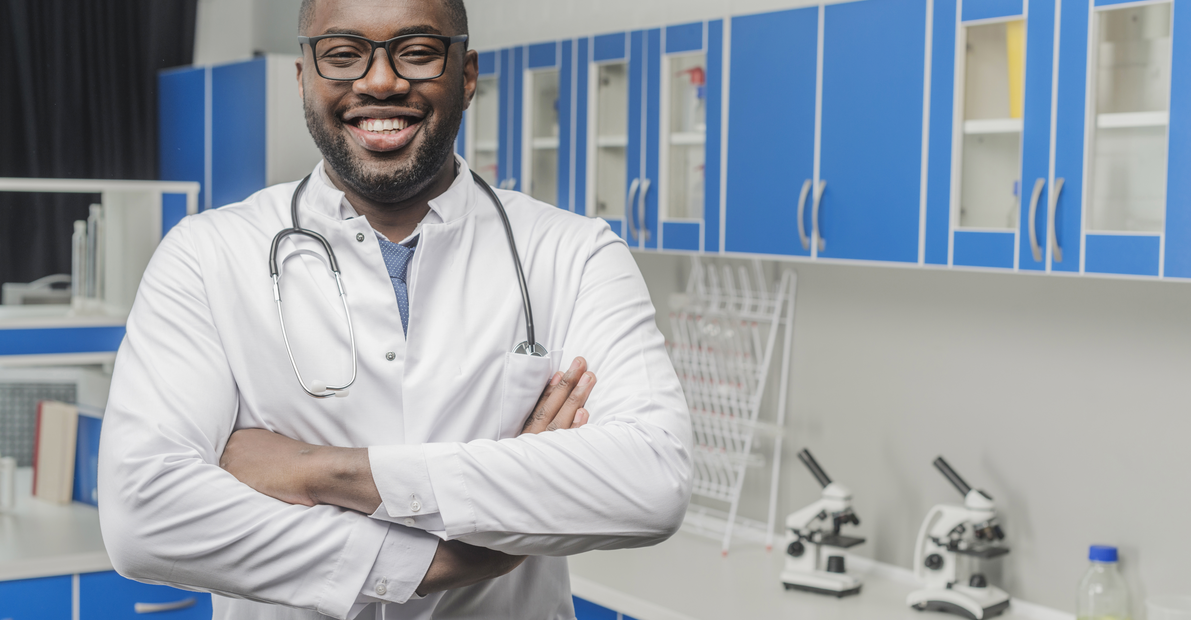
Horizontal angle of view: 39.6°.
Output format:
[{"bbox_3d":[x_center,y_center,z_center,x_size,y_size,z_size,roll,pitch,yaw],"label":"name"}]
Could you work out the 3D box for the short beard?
[{"bbox_3d":[-0.201,-0.153,1.575,0.150,0.105,0.110,-1,8,-5],"label":"short beard"}]

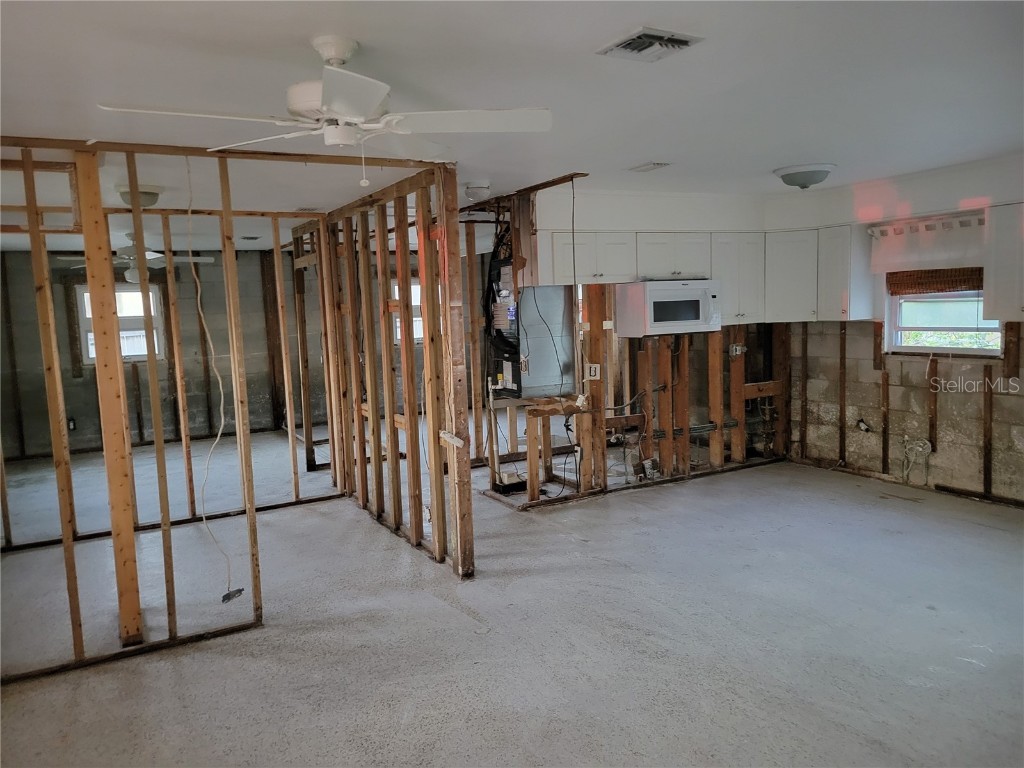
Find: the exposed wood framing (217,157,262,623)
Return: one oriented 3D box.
[{"bbox_3d":[-1.400,0.060,3.958,0.039,2.366,0.089,-6,7,-29],"label":"exposed wood framing"}]

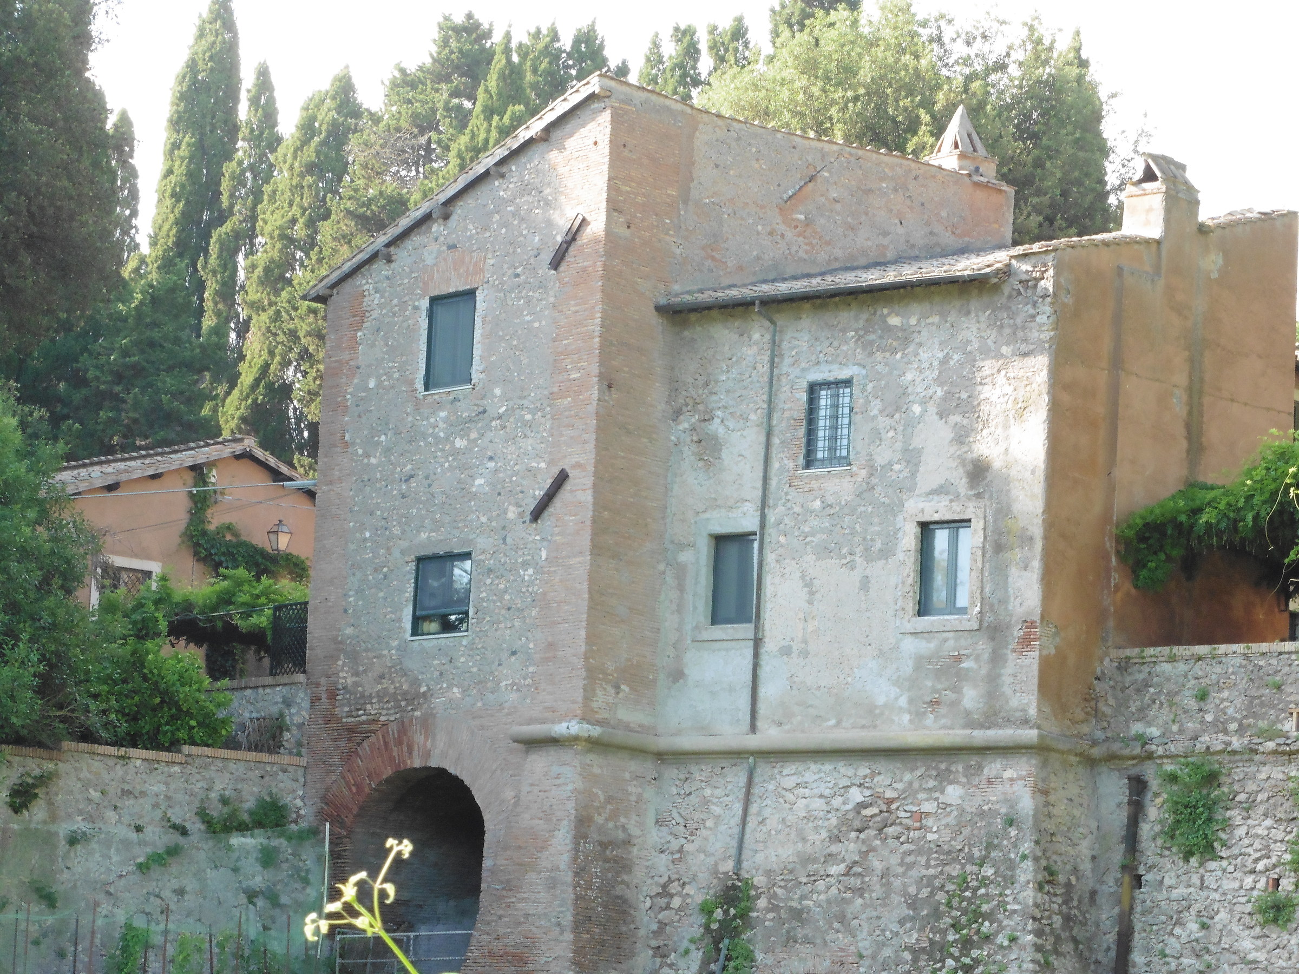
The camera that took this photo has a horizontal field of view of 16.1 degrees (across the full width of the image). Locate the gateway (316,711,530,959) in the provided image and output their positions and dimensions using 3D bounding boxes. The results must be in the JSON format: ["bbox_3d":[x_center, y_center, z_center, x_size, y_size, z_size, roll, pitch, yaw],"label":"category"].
[{"bbox_3d":[-2.936,5.162,65.303,1.000,3.852,4.992,9,-10,-37],"label":"gateway"}]

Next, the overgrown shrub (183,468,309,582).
[{"bbox_3d":[-6.529,0.681,75.818,0.500,2.000,2.745,-4,-11,42],"label":"overgrown shrub"}]

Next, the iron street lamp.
[{"bbox_3d":[-6.132,0.809,76.000,0.310,0.530,0.310,-5,-11,44],"label":"iron street lamp"}]

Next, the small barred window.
[{"bbox_3d":[2.451,-0.840,61.817,0.200,1.205,0.852,10,-11,-43],"label":"small barred window"}]

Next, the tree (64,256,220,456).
[{"bbox_3d":[-10.025,-1.746,90.000,3.300,5.600,3.300,3,-8,0],"label":"tree"}]

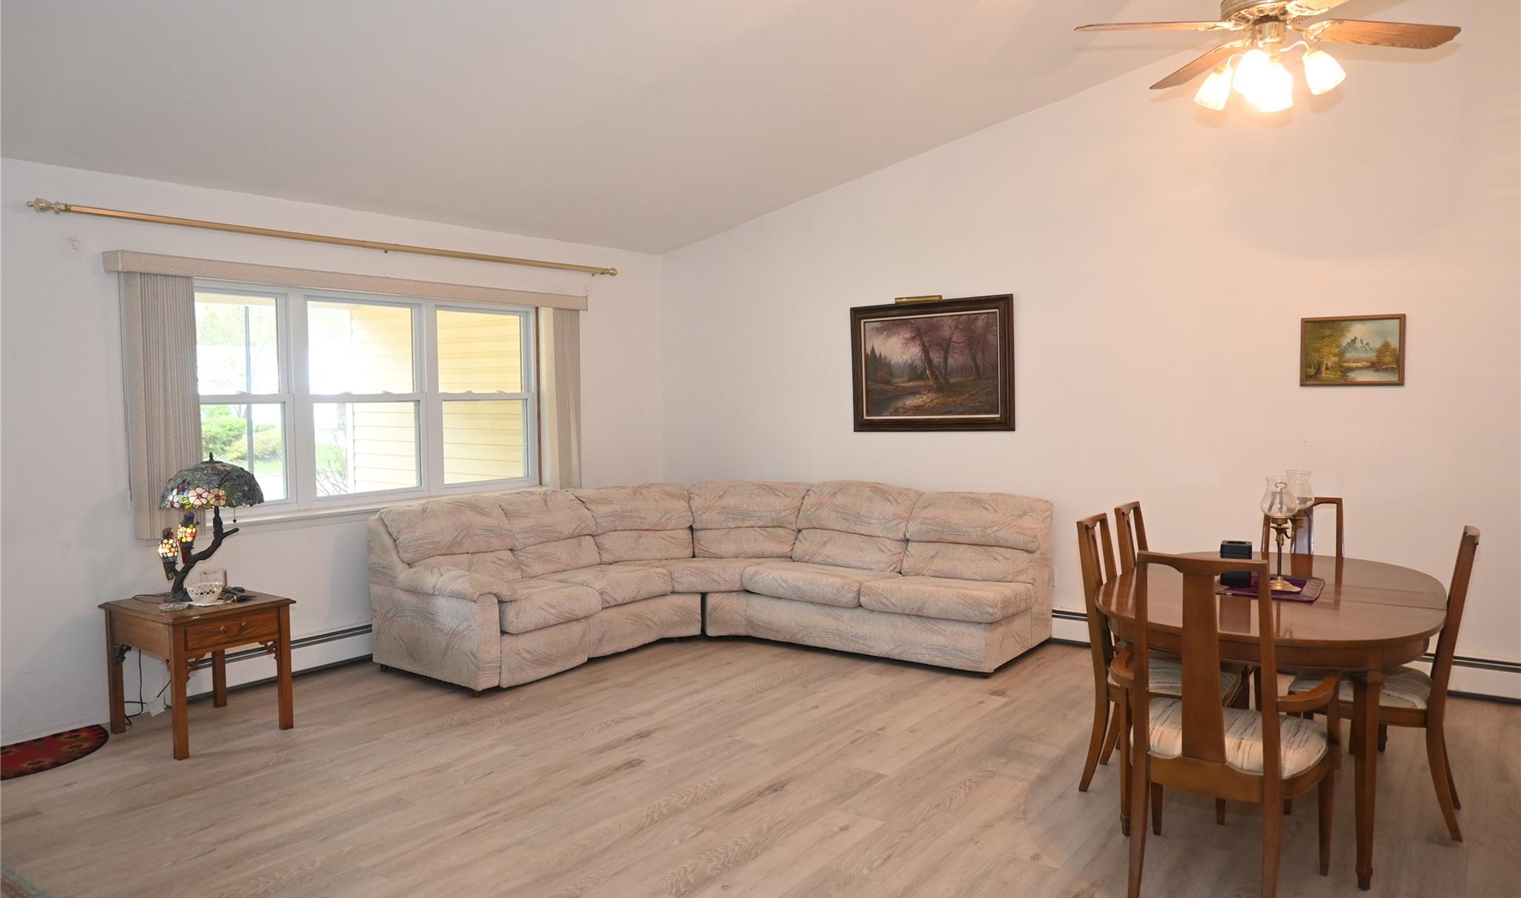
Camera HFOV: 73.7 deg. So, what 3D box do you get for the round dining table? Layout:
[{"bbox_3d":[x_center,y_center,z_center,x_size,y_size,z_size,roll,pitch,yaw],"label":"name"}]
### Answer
[{"bbox_3d":[1.800,0.846,3.574,1.015,0.739,1.668,1,4,34],"label":"round dining table"}]

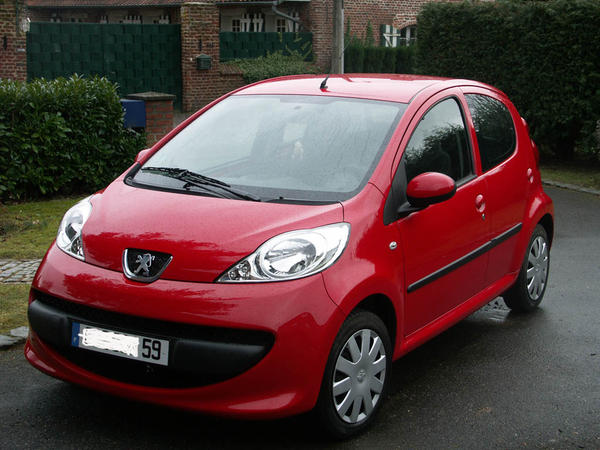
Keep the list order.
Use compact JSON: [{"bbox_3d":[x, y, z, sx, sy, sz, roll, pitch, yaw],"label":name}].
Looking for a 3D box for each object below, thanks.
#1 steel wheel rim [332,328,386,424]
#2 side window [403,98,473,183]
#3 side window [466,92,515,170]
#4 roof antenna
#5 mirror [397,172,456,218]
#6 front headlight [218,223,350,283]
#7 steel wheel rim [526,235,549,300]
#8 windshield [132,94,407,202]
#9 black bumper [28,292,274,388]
[{"bbox_3d":[0.225,0.640,4.050,0.100,0.400,0.400,8,13,38],"label":"steel wheel rim"},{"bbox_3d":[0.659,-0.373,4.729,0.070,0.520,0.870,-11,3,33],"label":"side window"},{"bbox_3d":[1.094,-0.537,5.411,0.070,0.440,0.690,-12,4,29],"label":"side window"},{"bbox_3d":[0.136,-0.757,5.065,0.030,0.085,0.090,6,12,31],"label":"roof antenna"},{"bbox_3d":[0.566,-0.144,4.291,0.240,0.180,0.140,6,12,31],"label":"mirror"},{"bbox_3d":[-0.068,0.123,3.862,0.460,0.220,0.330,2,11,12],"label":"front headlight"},{"bbox_3d":[1.463,0.271,6.007,0.100,0.400,0.400,6,12,31],"label":"steel wheel rim"},{"bbox_3d":[-0.165,-0.403,4.636,1.280,0.120,0.950,6,40,31],"label":"windshield"},{"bbox_3d":[-0.674,0.493,3.967,1.310,0.290,0.220,6,12,31],"label":"black bumper"}]

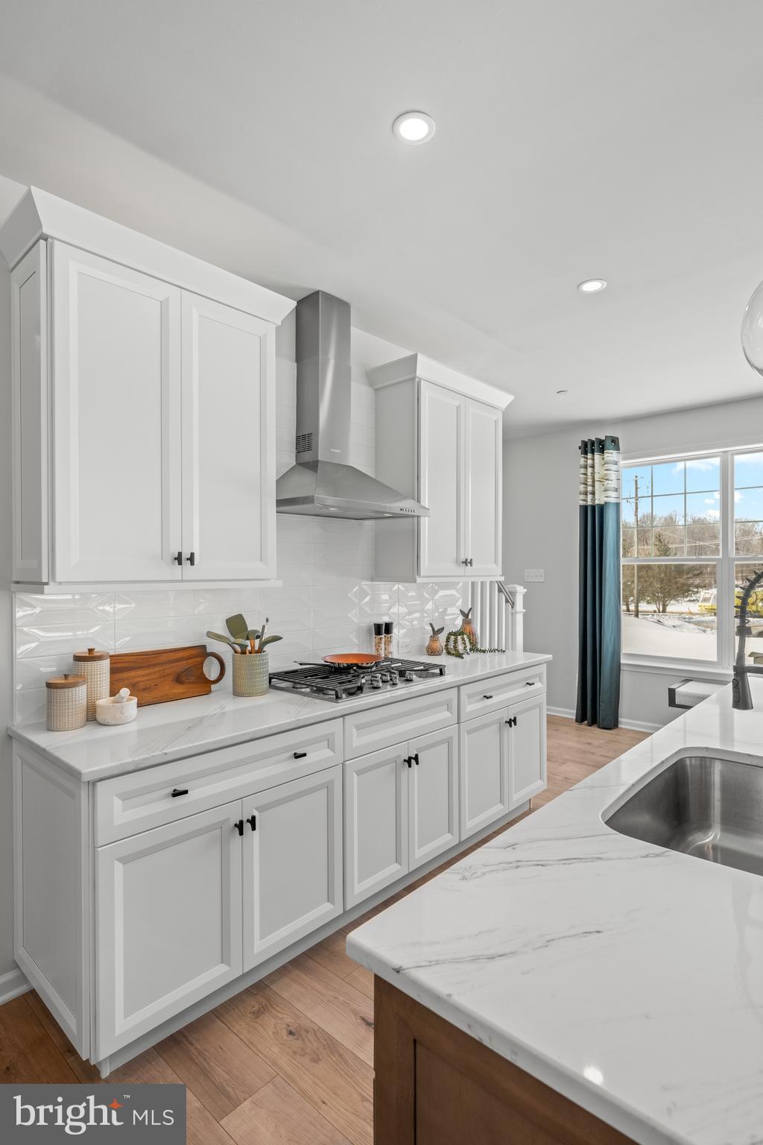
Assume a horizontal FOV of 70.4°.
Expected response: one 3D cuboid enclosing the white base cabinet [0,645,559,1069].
[{"bbox_3d":[-0.099,0.976,2.593,0.655,0.914,2.637,0,0,44],"label":"white base cabinet"}]

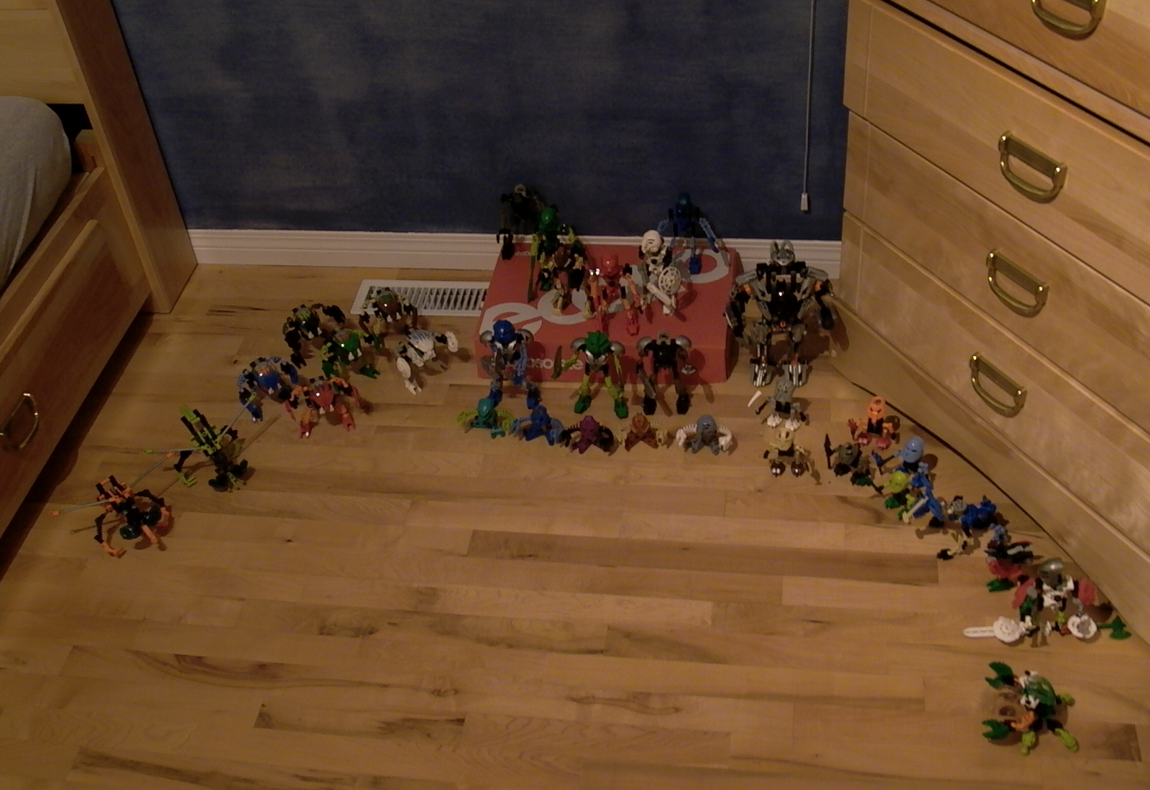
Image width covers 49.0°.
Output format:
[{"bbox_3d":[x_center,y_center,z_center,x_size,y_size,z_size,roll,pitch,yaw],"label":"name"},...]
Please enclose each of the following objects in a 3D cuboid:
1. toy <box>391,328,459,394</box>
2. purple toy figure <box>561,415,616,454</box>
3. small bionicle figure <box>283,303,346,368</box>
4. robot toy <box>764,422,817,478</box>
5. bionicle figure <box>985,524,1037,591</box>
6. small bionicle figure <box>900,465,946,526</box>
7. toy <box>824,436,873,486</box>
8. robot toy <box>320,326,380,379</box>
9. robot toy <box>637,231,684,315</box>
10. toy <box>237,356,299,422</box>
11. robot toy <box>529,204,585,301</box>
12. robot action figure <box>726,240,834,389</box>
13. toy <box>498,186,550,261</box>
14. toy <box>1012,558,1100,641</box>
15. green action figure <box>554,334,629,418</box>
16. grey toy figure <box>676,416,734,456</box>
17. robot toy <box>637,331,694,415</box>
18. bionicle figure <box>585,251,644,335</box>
[{"bbox_3d":[-0.282,-0.080,2.354,0.122,0.086,0.082,-32,47,-26],"label":"toy"},{"bbox_3d":[0.024,0.063,2.172,0.093,0.066,0.056,-5,41,2],"label":"purple toy figure"},{"bbox_3d":[-0.502,-0.135,2.440,0.118,0.088,0.082,-28,46,-23],"label":"small bionicle figure"},{"bbox_3d":[0.352,0.094,2.083,0.076,0.086,0.078,1,42,7],"label":"robot toy"},{"bbox_3d":[0.686,0.254,1.990,0.079,0.096,0.081,30,52,33],"label":"bionicle figure"},{"bbox_3d":[0.544,0.169,1.982,0.080,0.078,0.060,-31,47,-25],"label":"small bionicle figure"},{"bbox_3d":[0.485,0.104,2.198,0.084,0.073,0.063,21,48,27],"label":"toy"},{"bbox_3d":[-0.427,-0.090,2.397,0.110,0.085,0.090,-22,43,-17],"label":"robot toy"},{"bbox_3d":[0.156,-0.222,2.281,0.085,0.165,0.080,8,43,16],"label":"robot toy"},{"bbox_3d":[-0.608,-0.038,2.469,0.111,0.093,0.096,-29,46,-24],"label":"toy"},{"bbox_3d":[-0.030,-0.268,2.350,0.100,0.175,0.080,2,41,10],"label":"robot toy"},{"bbox_3d":[0.354,-0.145,2.210,0.185,0.285,0.110,0,41,7],"label":"robot action figure"},{"bbox_3d":[-0.099,-0.358,2.577,0.106,0.165,0.081,2,42,9],"label":"toy"},{"bbox_3d":[0.731,0.296,1.902,0.131,0.141,0.091,9,44,16],"label":"toy"},{"bbox_3d":[0.031,-0.041,2.223,0.130,0.163,0.075,5,42,13],"label":"green action figure"},{"bbox_3d":[0.222,0.067,2.144,0.095,0.066,0.056,2,42,9],"label":"grey toy figure"},{"bbox_3d":[0.156,-0.040,2.192,0.100,0.172,0.084,0,42,7],"label":"robot toy"},{"bbox_3d":[0.079,-0.200,2.380,0.099,0.162,0.081,-2,42,4],"label":"bionicle figure"}]

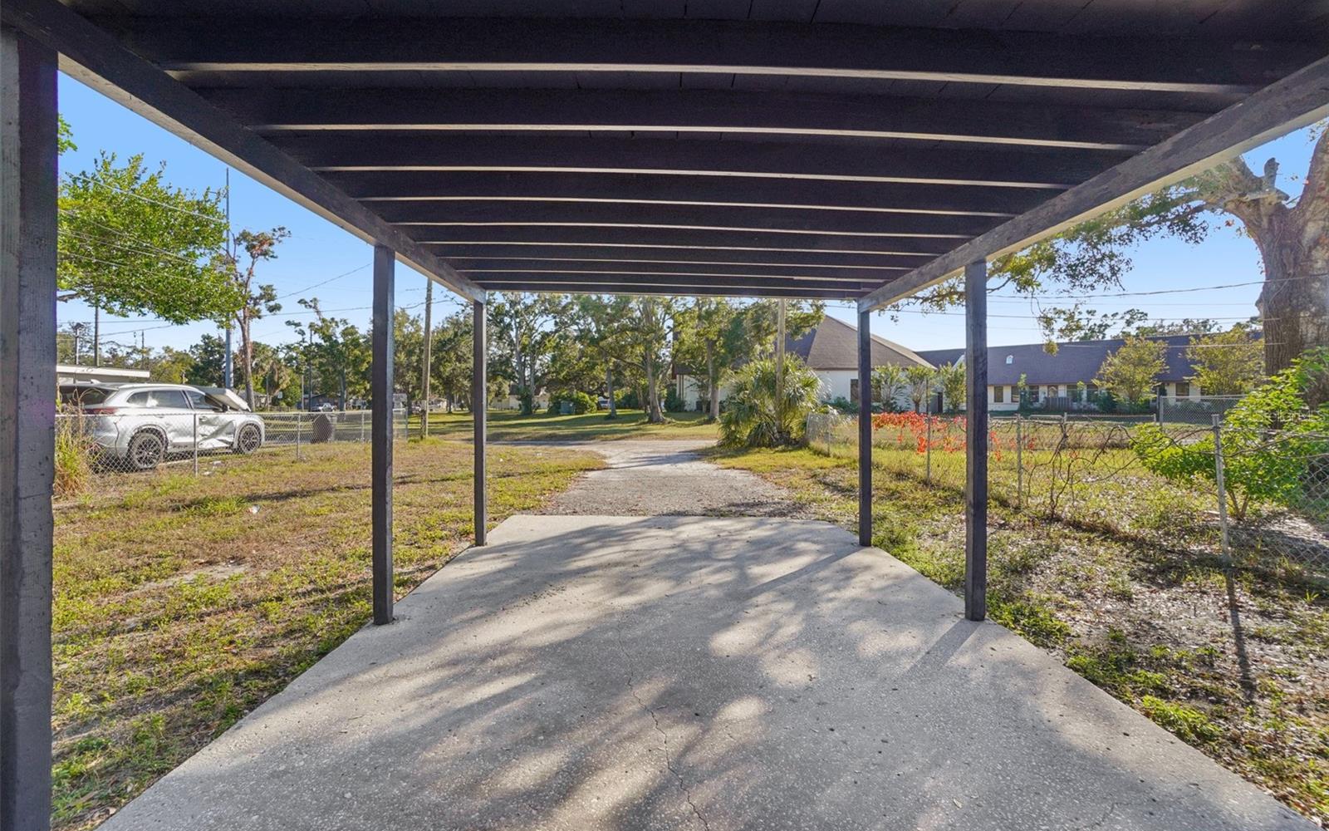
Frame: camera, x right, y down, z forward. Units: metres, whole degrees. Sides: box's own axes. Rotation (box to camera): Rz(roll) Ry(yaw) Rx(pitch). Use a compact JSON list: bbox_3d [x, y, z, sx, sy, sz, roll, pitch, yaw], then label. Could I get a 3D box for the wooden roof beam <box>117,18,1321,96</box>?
[{"bbox_3d":[0.181,-1.252,1.884,4.000,0.145,0.041,1,1,-1],"label":"wooden roof beam"}]

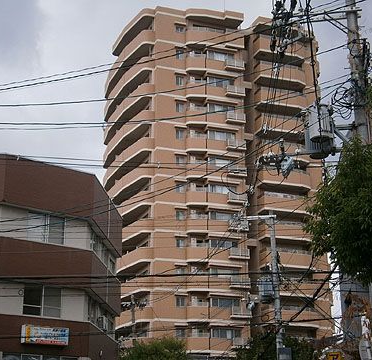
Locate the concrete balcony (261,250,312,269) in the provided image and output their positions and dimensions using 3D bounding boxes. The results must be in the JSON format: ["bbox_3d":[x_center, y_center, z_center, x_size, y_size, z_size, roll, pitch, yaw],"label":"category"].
[{"bbox_3d":[10.491,8.213,84.434,5.664,1.962,1.740,6,-19,-17],"label":"concrete balcony"}]

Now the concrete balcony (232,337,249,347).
[{"bbox_3d":[5.368,15.849,81.033,2.128,1.138,0.742,6,-17,-23],"label":"concrete balcony"}]

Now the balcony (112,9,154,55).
[{"bbox_3d":[-6.020,-16.539,94.364,2.079,0.891,11.284,6,-17,-23],"label":"balcony"}]

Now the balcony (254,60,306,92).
[{"bbox_3d":[10.423,-11.336,92.027,5.988,1.831,2.326,6,-17,-23],"label":"balcony"}]

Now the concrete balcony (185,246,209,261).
[{"bbox_3d":[1.229,7.530,82.992,2.178,1.534,1.386,4,-16,-15],"label":"concrete balcony"}]

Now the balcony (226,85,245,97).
[{"bbox_3d":[5.229,-9.403,88.179,2.128,1.138,0.742,6,-17,-23],"label":"balcony"}]

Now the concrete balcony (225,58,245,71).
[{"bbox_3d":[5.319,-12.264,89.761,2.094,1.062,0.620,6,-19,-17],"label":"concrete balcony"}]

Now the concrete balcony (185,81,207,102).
[{"bbox_3d":[1.137,-9.318,87.761,2.178,1.782,1.386,4,-16,-15],"label":"concrete balcony"}]

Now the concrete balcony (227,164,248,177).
[{"bbox_3d":[5.275,-1.053,85.816,2.128,1.138,0.742,6,-17,-23],"label":"concrete balcony"}]

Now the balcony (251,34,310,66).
[{"bbox_3d":[10.427,-14.287,91.897,5.664,1.962,1.740,6,-19,-17],"label":"balcony"}]

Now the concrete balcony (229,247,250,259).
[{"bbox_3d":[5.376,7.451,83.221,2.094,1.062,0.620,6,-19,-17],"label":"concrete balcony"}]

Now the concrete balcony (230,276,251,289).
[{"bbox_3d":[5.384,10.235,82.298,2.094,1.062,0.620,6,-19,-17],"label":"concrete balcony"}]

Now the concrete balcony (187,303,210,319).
[{"bbox_3d":[0.983,12.865,80.492,2.242,1.888,1.268,6,-19,-17],"label":"concrete balcony"}]

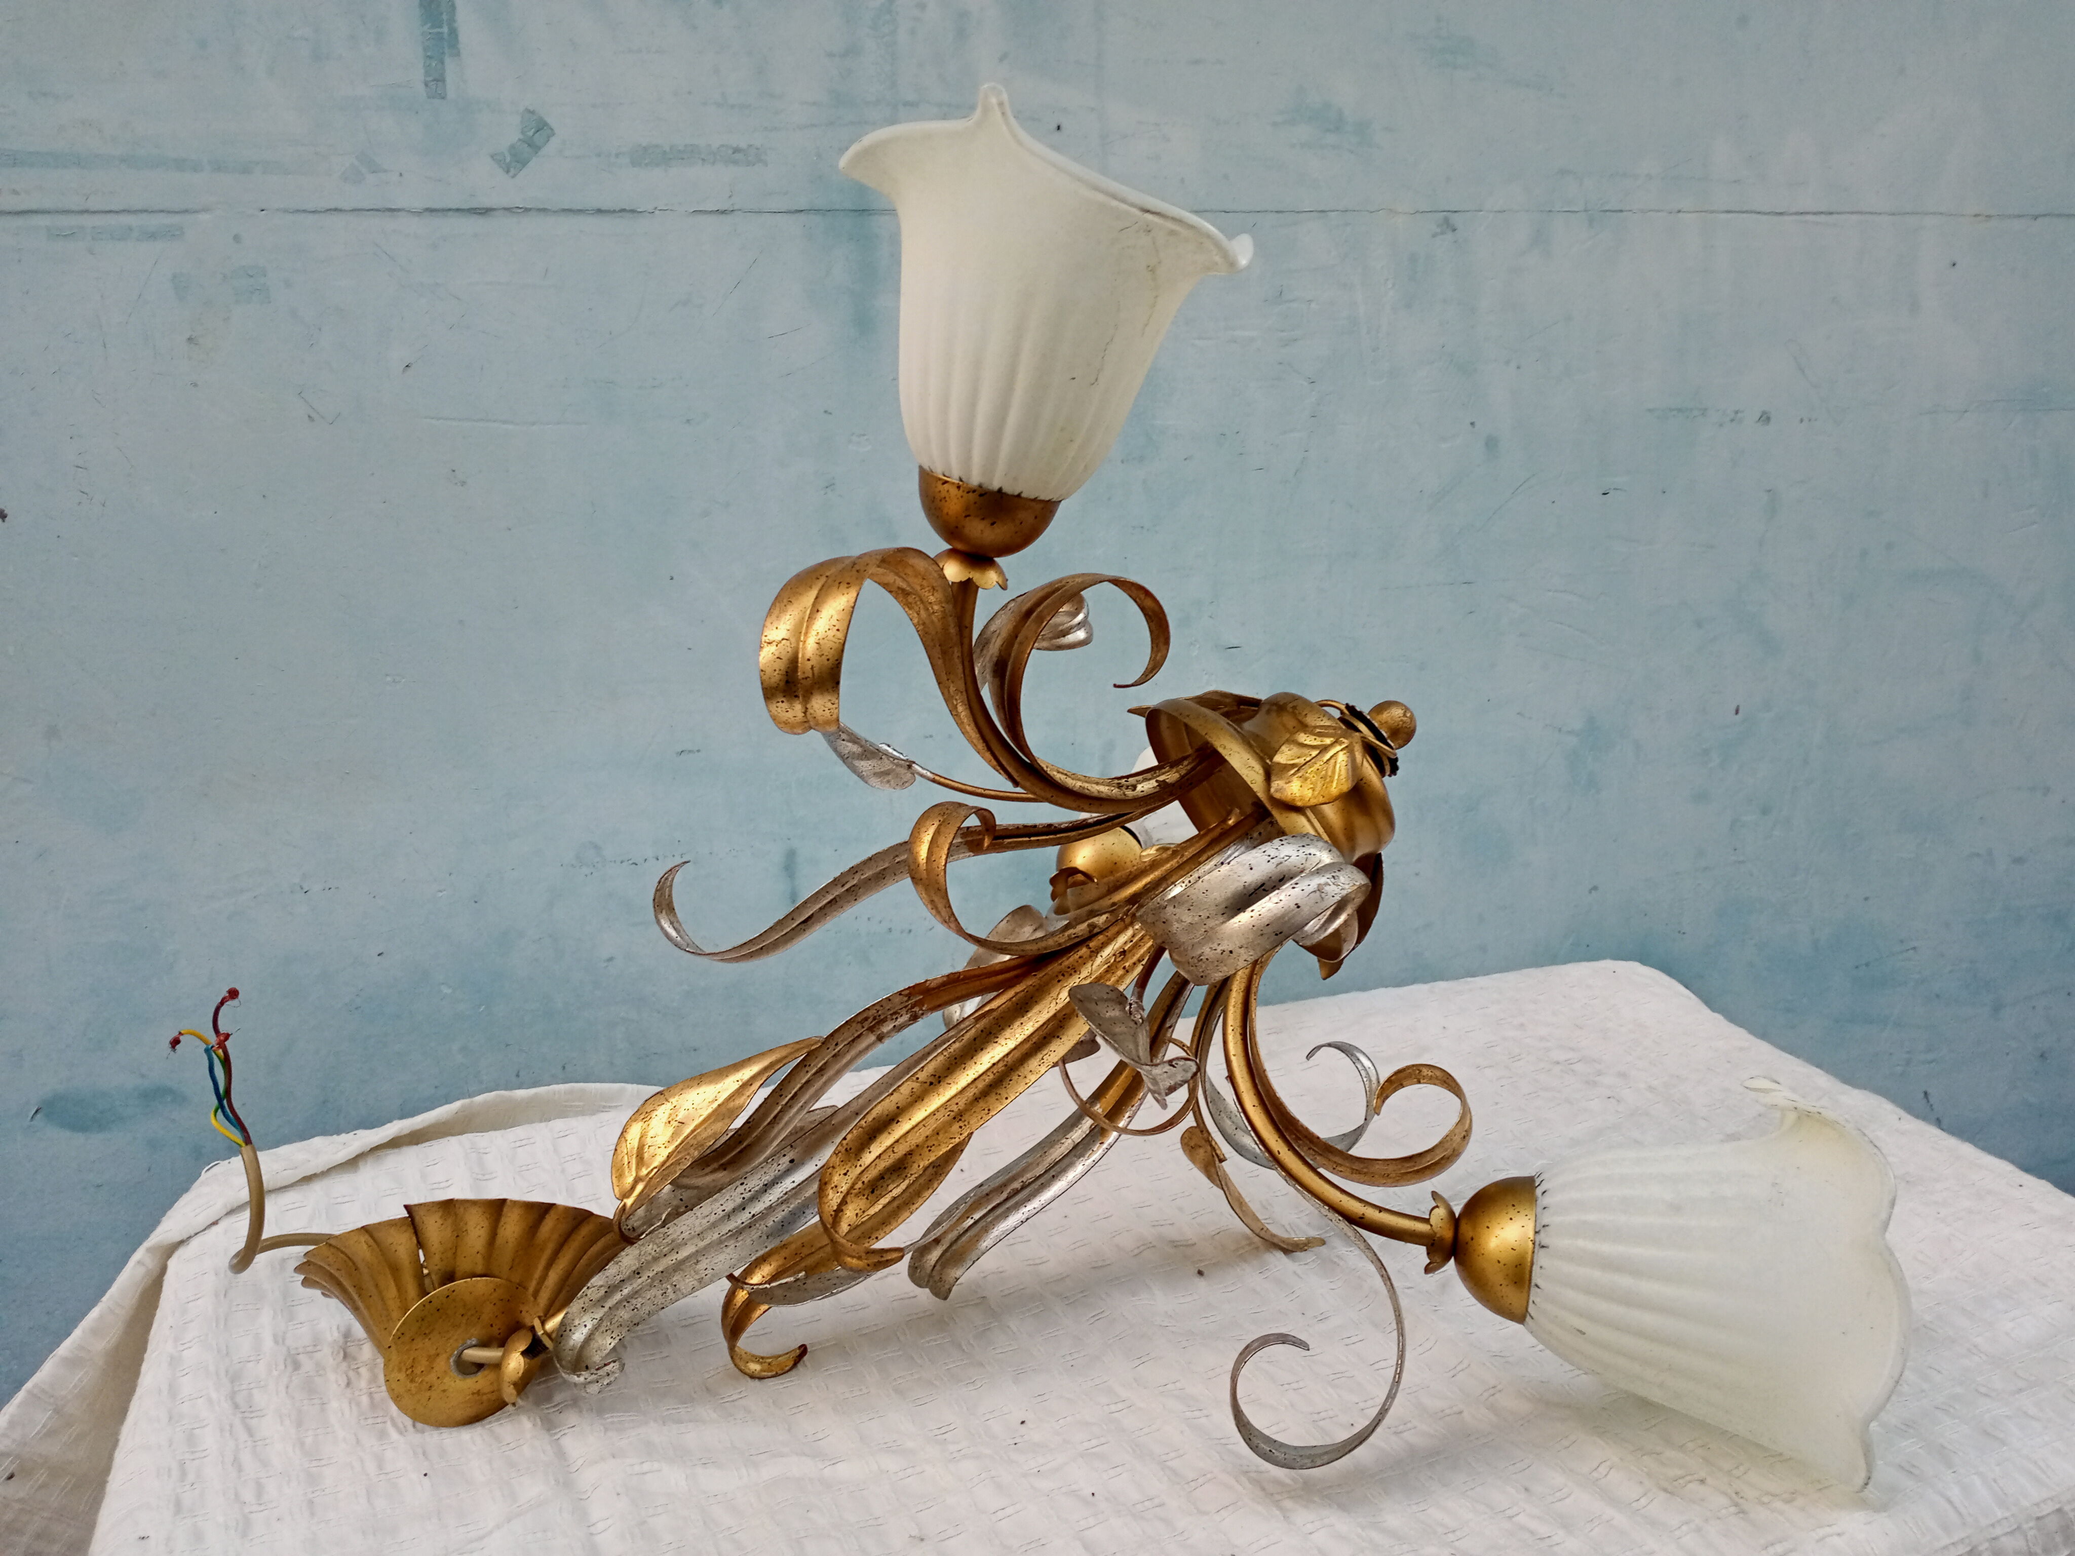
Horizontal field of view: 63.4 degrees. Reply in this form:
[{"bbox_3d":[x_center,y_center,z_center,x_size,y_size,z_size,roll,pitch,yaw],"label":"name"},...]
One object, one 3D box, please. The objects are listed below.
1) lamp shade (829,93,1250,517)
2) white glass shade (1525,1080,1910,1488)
[{"bbox_3d":[-0.003,-0.156,0.602,0.145,0.120,0.145,15,17,0],"label":"lamp shade"},{"bbox_3d":[0.239,0.184,0.621,0.116,0.145,0.145,6,0,13],"label":"white glass shade"}]

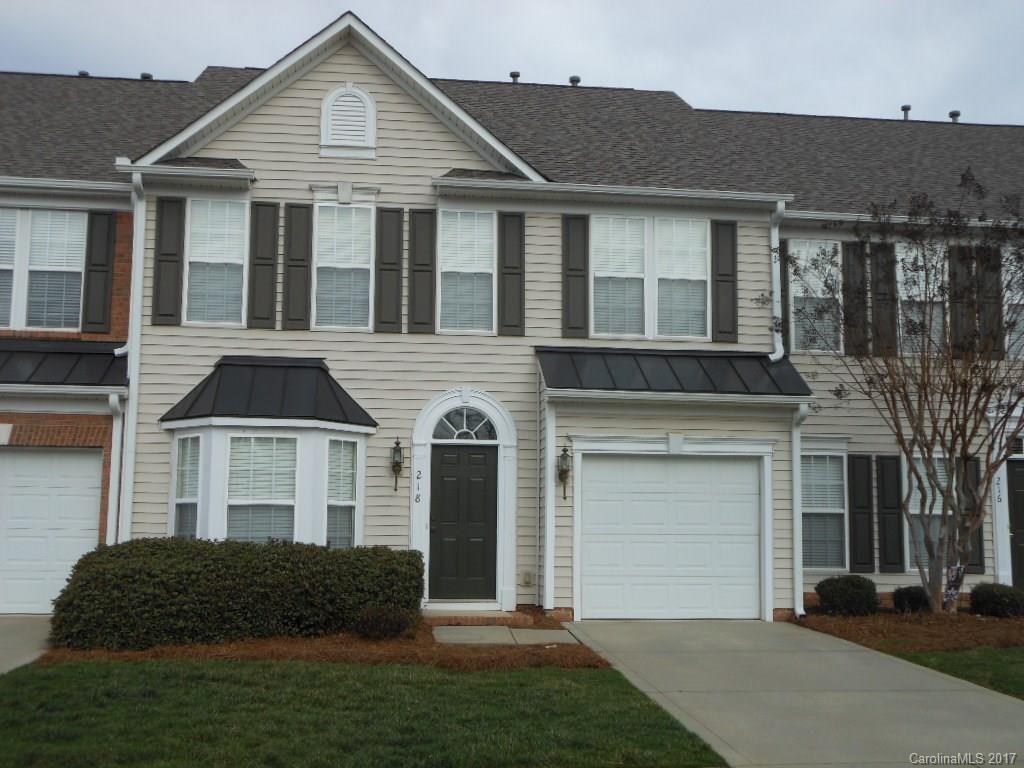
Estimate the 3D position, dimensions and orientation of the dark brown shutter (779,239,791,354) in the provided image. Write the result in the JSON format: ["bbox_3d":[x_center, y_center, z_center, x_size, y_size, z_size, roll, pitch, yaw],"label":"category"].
[{"bbox_3d":[3.871,-1.276,16.395,0.370,1.700,0.050,1,-7,-7],"label":"dark brown shutter"}]

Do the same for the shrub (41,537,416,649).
[{"bbox_3d":[-3.004,2.335,12.880,4.000,1.120,1.750,1,-7,-7],"label":"shrub"}]

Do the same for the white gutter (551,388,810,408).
[{"bbox_3d":[2.163,0.152,14.397,3.585,0.110,0.130,1,-7,-7],"label":"white gutter"}]

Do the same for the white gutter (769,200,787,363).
[{"bbox_3d":[3.695,-1.402,15.475,0.200,2.180,0.450,1,-7,-7],"label":"white gutter"}]

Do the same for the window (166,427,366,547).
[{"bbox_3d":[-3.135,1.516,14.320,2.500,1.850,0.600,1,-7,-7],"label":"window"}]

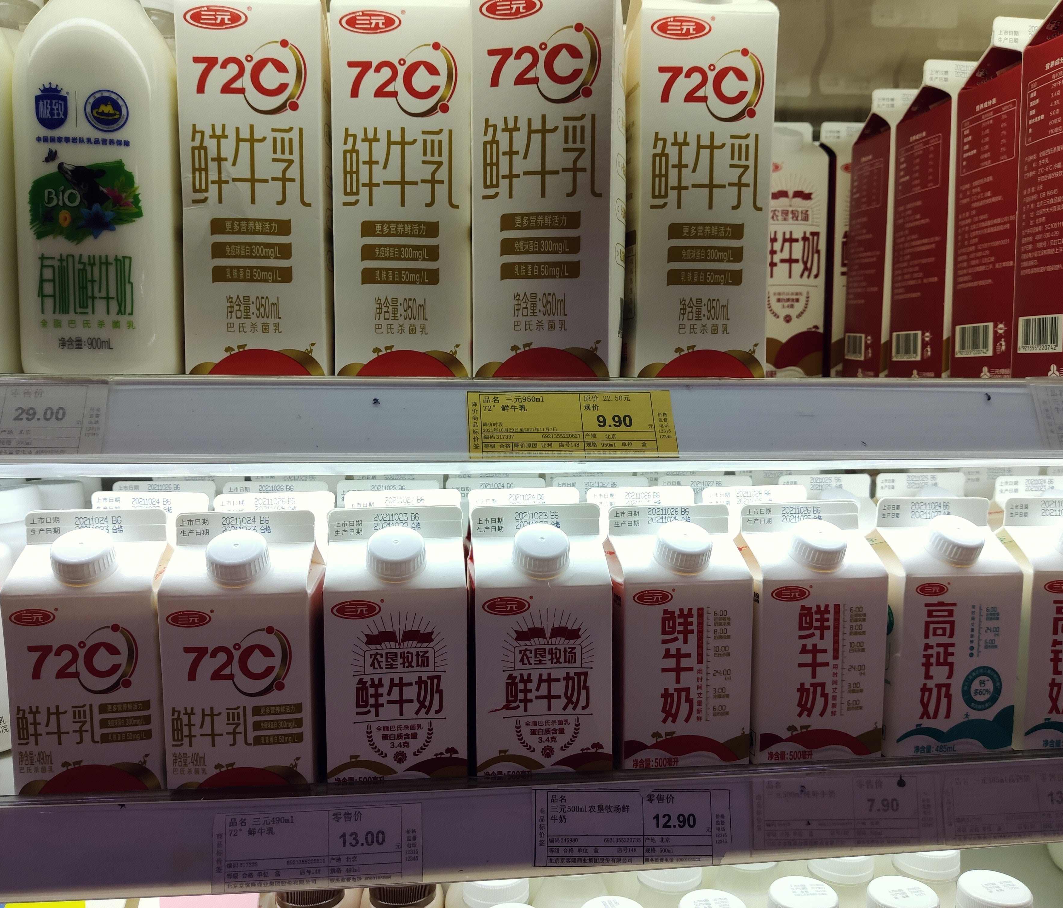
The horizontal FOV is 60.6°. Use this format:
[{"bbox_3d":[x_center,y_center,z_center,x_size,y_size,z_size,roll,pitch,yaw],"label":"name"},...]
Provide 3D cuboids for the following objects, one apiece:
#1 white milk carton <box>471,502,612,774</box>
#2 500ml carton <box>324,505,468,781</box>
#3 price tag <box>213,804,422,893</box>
[{"bbox_3d":[0.002,0.097,0.501,0.071,0.138,0.071,-1,6,-7],"label":"white milk carton"},{"bbox_3d":[-0.072,0.098,0.492,0.071,0.138,0.071,-1,6,-8],"label":"500ml carton"},{"bbox_3d":[-0.104,0.193,0.445,0.101,0.037,0.002,0,-6,-5],"label":"price tag"}]

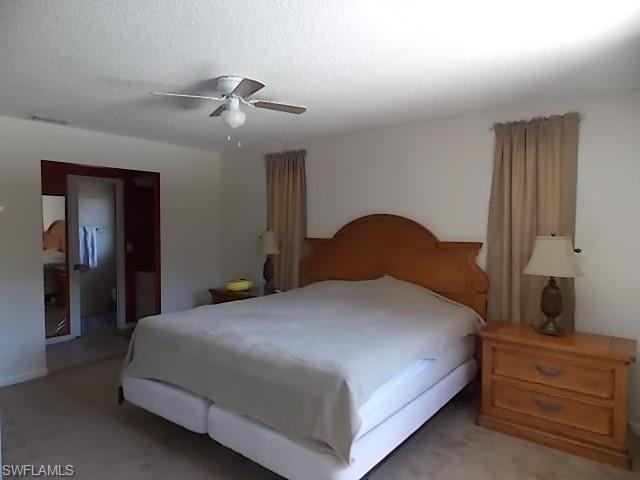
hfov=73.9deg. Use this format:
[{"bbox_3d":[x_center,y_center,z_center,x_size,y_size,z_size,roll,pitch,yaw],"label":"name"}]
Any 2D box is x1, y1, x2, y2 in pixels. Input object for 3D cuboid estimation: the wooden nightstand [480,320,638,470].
[{"bbox_3d":[1.658,1.030,3.021,0.937,0.700,0.450,2,3,38],"label":"wooden nightstand"}]

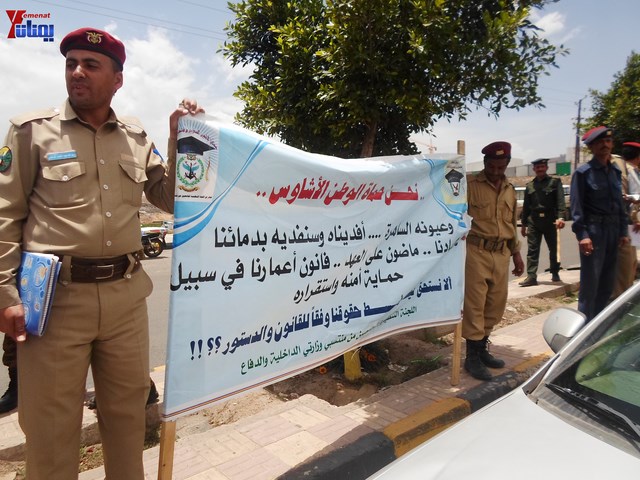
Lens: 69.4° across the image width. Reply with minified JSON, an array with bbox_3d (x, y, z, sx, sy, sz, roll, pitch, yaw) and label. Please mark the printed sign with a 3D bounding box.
[{"bbox_3d":[0.203,0.066,2.462,2.120,1.180,0.120,-6,9,-42],"label":"printed sign"}]

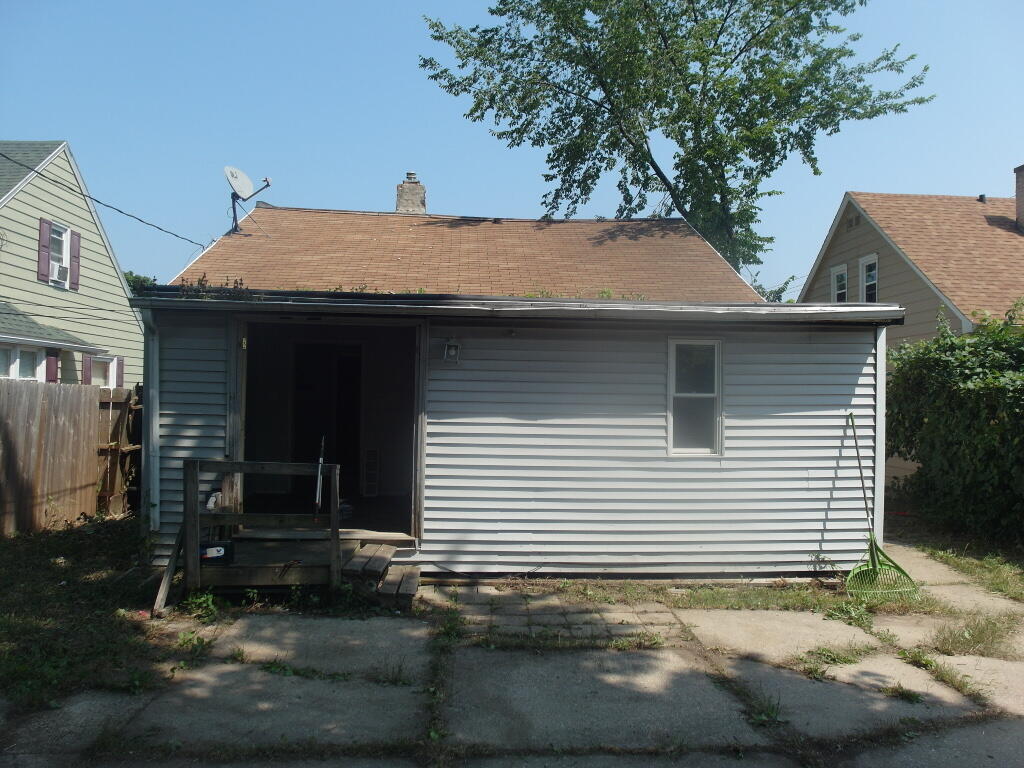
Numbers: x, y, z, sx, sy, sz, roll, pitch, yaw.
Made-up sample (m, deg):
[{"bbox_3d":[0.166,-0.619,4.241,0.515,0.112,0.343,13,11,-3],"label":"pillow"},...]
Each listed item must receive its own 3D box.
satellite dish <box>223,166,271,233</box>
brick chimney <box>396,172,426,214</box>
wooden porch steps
[{"bbox_3d":[-4.560,-3.200,12.300,0.770,1.100,0.680,1,-1,14],"label":"satellite dish"},{"bbox_3d":[-2.000,-3.790,14.150,0.540,0.860,0.540,1,-1,-3],"label":"brick chimney"},{"bbox_3d":[-1.090,1.690,6.180,0.570,0.400,0.930,1,-1,-3],"label":"wooden porch steps"}]

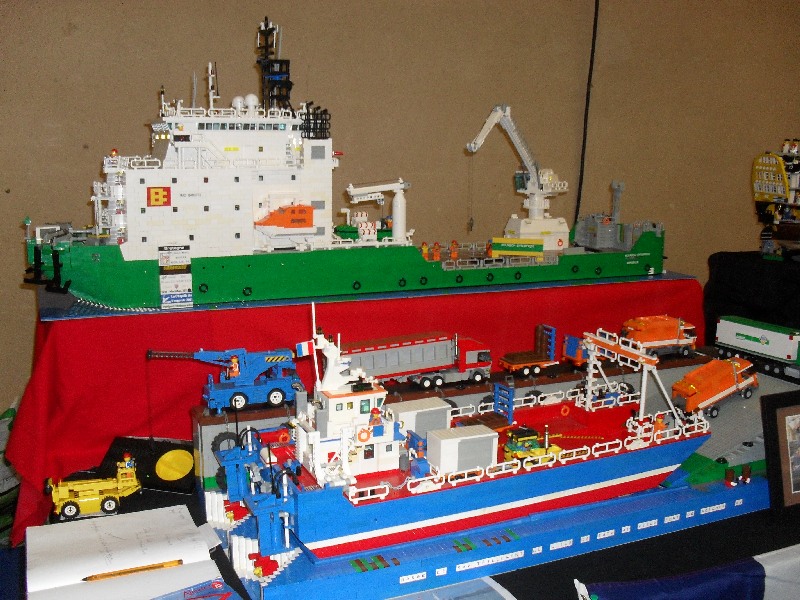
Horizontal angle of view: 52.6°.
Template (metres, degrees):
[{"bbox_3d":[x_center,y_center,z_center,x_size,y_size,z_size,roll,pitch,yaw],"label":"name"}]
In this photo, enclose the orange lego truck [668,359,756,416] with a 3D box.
[{"bbox_3d":[0.609,0.169,1.577,0.181,0.093,0.057,-19,17,-19],"label":"orange lego truck"}]

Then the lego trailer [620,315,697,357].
[{"bbox_3d":[0.550,0.076,1.736,0.181,0.092,0.057,-3,12,-20],"label":"lego trailer"}]

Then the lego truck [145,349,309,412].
[{"bbox_3d":[-0.284,0.129,1.342,0.260,0.101,0.058,-4,12,-22],"label":"lego truck"}]

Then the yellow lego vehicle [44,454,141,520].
[{"bbox_3d":[-0.509,0.305,1.345,0.156,0.092,0.062,-4,12,-23],"label":"yellow lego vehicle"}]

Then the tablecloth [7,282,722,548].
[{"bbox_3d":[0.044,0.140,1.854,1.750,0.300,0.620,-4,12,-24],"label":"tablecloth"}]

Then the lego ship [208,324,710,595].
[{"bbox_3d":[0.127,0.164,1.311,0.815,0.335,0.263,-4,12,-24],"label":"lego ship"}]

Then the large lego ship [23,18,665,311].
[{"bbox_3d":[-0.048,-0.346,1.953,1.600,0.606,0.290,-4,12,-24],"label":"large lego ship"}]

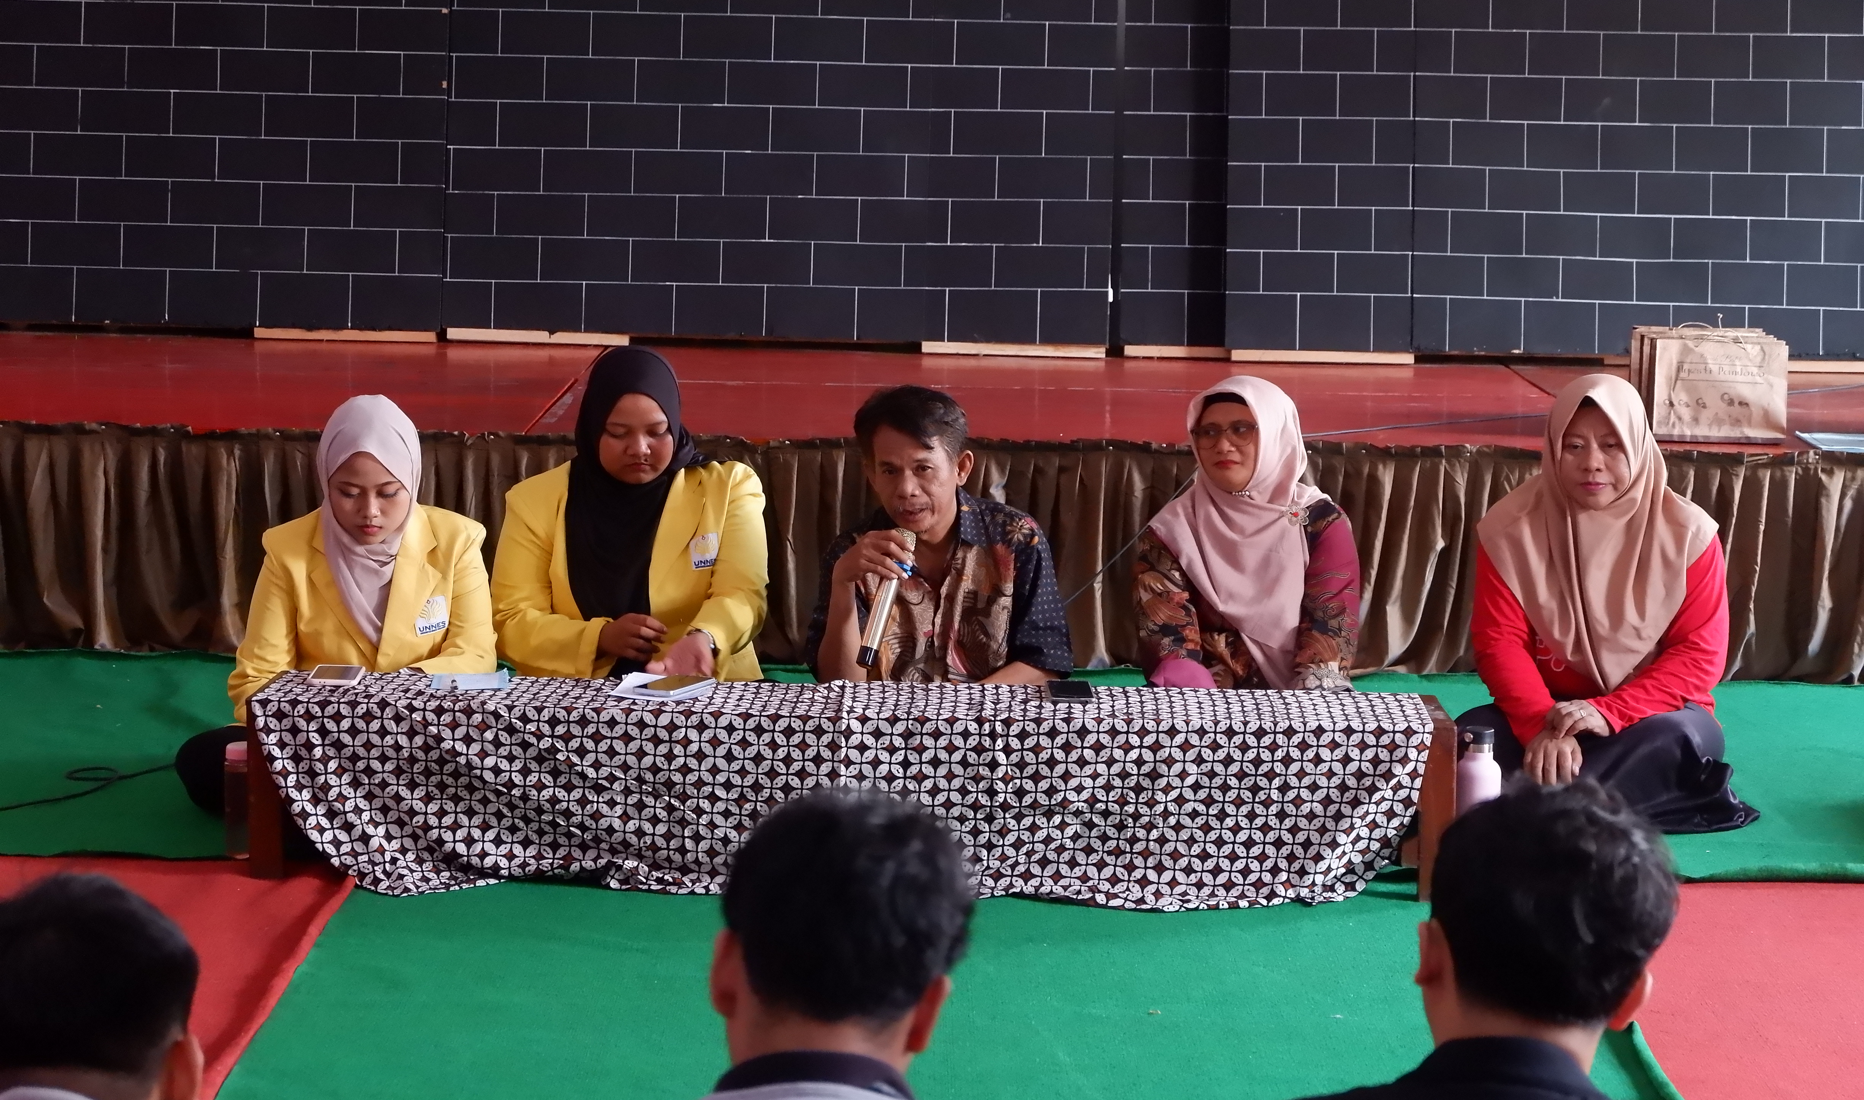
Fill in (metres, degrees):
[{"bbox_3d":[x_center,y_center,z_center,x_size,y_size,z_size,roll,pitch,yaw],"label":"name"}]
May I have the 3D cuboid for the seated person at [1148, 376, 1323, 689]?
[{"bbox_3d":[0.570,0.097,7.005,0.580,0.810,0.600,2,8,10],"label":"seated person"}]

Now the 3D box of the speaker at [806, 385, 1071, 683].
[{"bbox_3d":[0.010,0.101,6.979,0.580,0.790,0.620,2,8,4],"label":"speaker"}]

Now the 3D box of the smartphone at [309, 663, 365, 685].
[{"bbox_3d":[-1.022,0.216,6.666,0.078,0.009,0.160,1,8,-2],"label":"smartphone"}]

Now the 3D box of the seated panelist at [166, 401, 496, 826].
[{"bbox_3d":[-1.045,0.094,7.014,0.640,0.765,0.600,1,8,-2],"label":"seated panelist"}]

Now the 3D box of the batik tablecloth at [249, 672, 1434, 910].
[{"bbox_3d":[-0.135,0.400,6.573,2.000,0.300,0.340,1,8,1],"label":"batik tablecloth"}]

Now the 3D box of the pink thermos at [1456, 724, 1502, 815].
[{"bbox_3d":[0.925,0.435,6.597,0.076,0.262,0.076,1,8,1],"label":"pink thermos"}]

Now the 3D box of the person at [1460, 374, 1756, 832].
[{"bbox_3d":[1.241,0.074,7.227,0.620,0.820,0.580,2,8,7],"label":"person"}]

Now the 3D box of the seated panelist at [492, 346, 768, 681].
[{"bbox_3d":[-0.544,0.061,7.018,0.620,0.840,0.600,1,8,1],"label":"seated panelist"}]

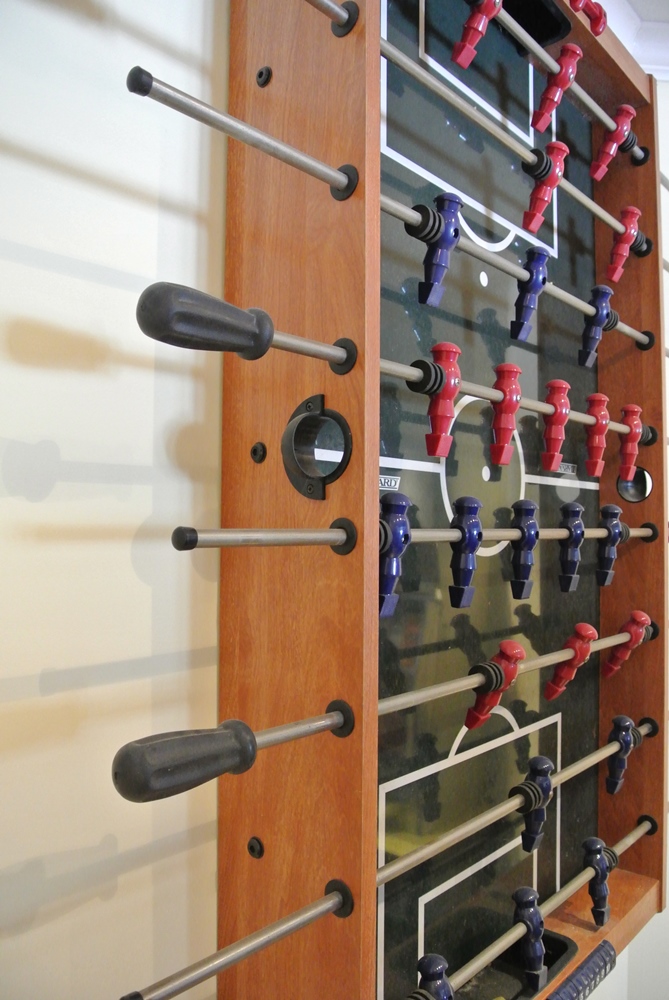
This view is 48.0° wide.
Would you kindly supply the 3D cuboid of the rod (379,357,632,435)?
[{"bbox_3d":[0.246,-0.111,0.898,0.013,0.013,0.654,-2,-3,42],"label":"rod"}]

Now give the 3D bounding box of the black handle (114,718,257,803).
[{"bbox_3d":[-0.101,0.174,0.501,0.037,0.037,0.102,-2,-3,42],"label":"black handle"}]

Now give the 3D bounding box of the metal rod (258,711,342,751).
[{"bbox_3d":[-0.030,0.179,0.580,0.013,0.013,0.111,-2,-3,42],"label":"metal rod"}]

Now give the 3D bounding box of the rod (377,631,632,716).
[{"bbox_3d":[0.245,0.192,0.888,0.013,0.013,0.654,-2,-3,42],"label":"rod"}]

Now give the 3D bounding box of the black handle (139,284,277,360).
[{"bbox_3d":[-0.091,-0.124,0.521,0.037,0.037,0.103,-2,-2,42],"label":"black handle"}]

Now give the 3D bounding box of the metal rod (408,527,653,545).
[{"bbox_3d":[0.274,0.042,0.925,0.013,0.013,0.639,-2,-3,42],"label":"metal rod"}]

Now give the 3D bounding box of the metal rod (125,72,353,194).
[{"bbox_3d":[-0.061,-0.271,0.559,0.015,0.015,0.209,-2,-2,42],"label":"metal rod"}]

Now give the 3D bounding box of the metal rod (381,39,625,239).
[{"bbox_3d":[0.244,-0.404,0.905,0.013,0.013,0.644,-2,-2,42],"label":"metal rod"}]

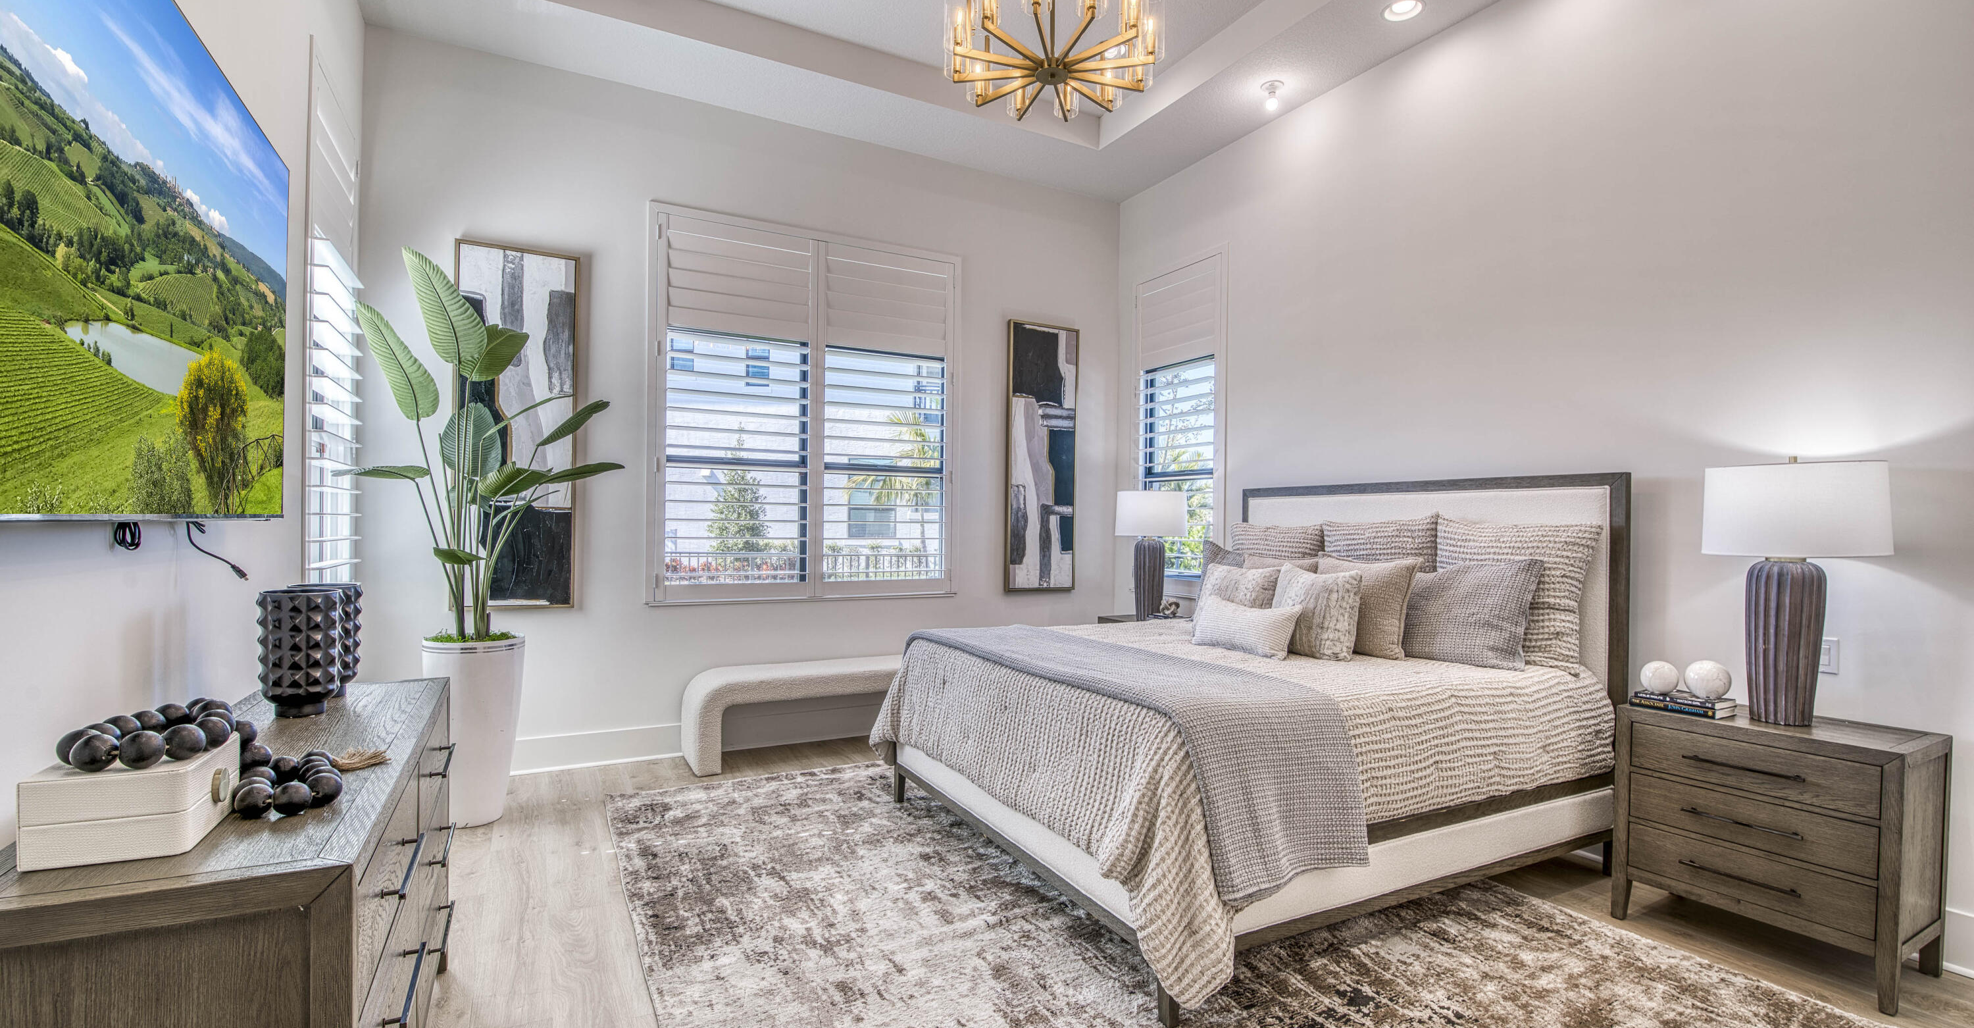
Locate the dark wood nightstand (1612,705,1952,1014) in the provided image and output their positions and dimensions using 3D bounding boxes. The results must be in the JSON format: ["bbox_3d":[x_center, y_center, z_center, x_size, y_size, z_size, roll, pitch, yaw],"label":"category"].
[{"bbox_3d":[2.619,1.061,2.755,0.455,0.743,0.705,1,0,-29],"label":"dark wood nightstand"}]

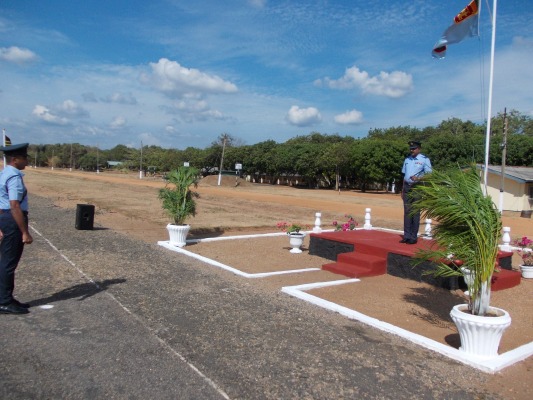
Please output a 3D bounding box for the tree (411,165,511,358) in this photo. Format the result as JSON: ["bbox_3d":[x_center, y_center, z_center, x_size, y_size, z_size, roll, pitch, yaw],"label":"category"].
[{"bbox_3d":[1.774,0.503,4.034,0.720,1.660,1.000,-1,4,-35],"label":"tree"}]

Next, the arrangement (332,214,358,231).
[{"bbox_3d":[1.730,0.663,9.436,0.560,0.720,0.560,-1,4,-35],"label":"arrangement"}]

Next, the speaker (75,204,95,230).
[{"bbox_3d":[-4.780,0.450,11.387,0.360,0.650,0.420,3,2,-35],"label":"speaker"}]

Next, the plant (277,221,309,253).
[{"bbox_3d":[0.527,0.721,8.631,0.580,0.640,0.580,1,3,0],"label":"plant"}]

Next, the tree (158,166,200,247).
[{"bbox_3d":[-1.824,0.127,9.095,0.850,1.660,0.850,-1,4,-35],"label":"tree"}]

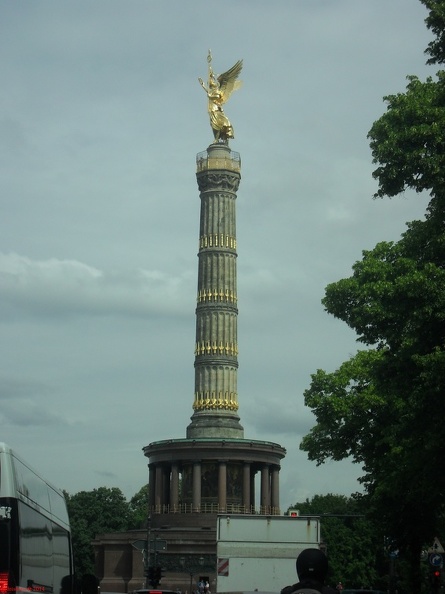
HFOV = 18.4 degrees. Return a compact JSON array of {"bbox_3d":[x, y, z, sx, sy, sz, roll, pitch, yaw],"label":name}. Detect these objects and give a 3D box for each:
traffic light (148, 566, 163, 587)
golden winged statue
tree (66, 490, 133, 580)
[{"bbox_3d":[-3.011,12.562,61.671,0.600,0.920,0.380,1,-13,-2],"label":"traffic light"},{"bbox_3d":[-0.241,-24.184,165.674,5.400,12.000,6.500,2,-13,-7],"label":"golden winged statue"},{"bbox_3d":[-23.489,47.116,258.891,14.500,22.600,14.000,1,-13,0],"label":"tree"}]

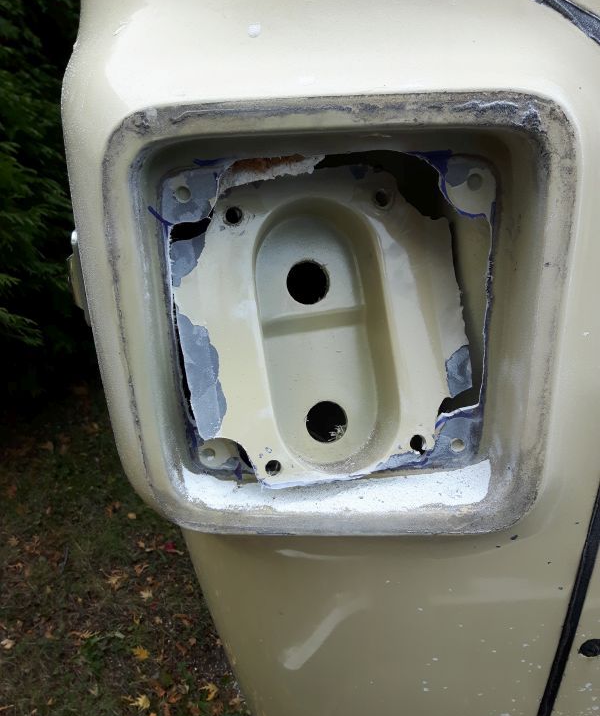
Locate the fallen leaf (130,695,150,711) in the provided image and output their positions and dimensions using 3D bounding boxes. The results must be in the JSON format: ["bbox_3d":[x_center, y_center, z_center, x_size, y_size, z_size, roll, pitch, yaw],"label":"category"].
[{"bbox_3d":[-0.335,0.723,1.503,0.039,0.014,0.037,-6,21,-15],"label":"fallen leaf"}]

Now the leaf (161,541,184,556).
[{"bbox_3d":[-0.359,0.536,2.016,0.065,0.014,0.061,-4,20,-11],"label":"leaf"}]

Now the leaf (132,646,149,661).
[{"bbox_3d":[-0.365,0.674,1.638,0.038,0.012,0.043,-5,21,-15],"label":"leaf"}]

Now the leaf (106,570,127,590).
[{"bbox_3d":[-0.480,0.585,1.880,0.051,0.015,0.074,-6,21,-16],"label":"leaf"}]

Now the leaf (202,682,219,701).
[{"bbox_3d":[-0.192,0.712,1.531,0.035,0.014,0.043,-3,20,-9],"label":"leaf"}]

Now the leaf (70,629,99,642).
[{"bbox_3d":[-0.510,0.653,1.692,0.062,0.015,0.035,-7,21,-19],"label":"leaf"}]

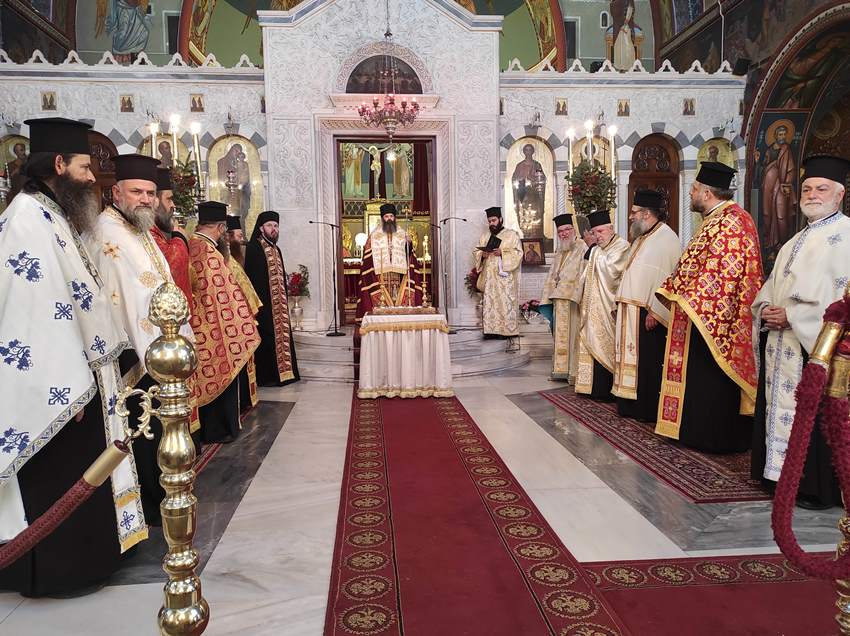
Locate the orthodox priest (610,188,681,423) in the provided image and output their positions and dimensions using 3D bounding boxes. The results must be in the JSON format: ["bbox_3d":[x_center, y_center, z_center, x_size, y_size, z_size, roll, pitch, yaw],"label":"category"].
[{"bbox_3d":[1.809,-0.115,5.072,0.500,1.870,0.620,-3,5,-25],"label":"orthodox priest"}]

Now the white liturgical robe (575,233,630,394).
[{"bbox_3d":[1.701,-0.053,5.878,0.520,1.521,0.640,-3,5,-30],"label":"white liturgical robe"}]

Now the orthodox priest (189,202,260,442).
[{"bbox_3d":[-1.527,0.023,4.650,0.540,1.764,0.610,-3,5,-25],"label":"orthodox priest"}]

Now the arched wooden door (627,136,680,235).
[{"bbox_3d":[3.450,-1.371,9.271,0.810,2.794,0.120,-1,4,-5],"label":"arched wooden door"}]

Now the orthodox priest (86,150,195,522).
[{"bbox_3d":[-1.456,0.100,3.127,0.500,1.835,0.600,1,4,16],"label":"orthodox priest"}]

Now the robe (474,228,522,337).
[{"bbox_3d":[1.053,-0.505,8.730,0.640,1.537,0.480,1,5,25],"label":"robe"}]

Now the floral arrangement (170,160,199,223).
[{"bbox_3d":[-2.878,-1.527,7.176,0.465,0.693,0.480,-1,4,-5],"label":"floral arrangement"}]

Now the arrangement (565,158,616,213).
[{"bbox_3d":[2.526,-2.007,9.361,0.748,0.809,0.717,-1,4,-5],"label":"arrangement"}]

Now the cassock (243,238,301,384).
[{"bbox_3d":[-1.711,-0.080,6.848,0.460,1.648,0.550,3,5,38],"label":"cassock"}]

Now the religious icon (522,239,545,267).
[{"bbox_3d":[1.581,-0.958,8.937,0.357,0.399,0.050,-1,-5,-5],"label":"religious icon"}]

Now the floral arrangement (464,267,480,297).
[{"bbox_3d":[0.721,-0.496,8.508,0.365,0.450,0.320,-1,4,-5],"label":"floral arrangement"}]

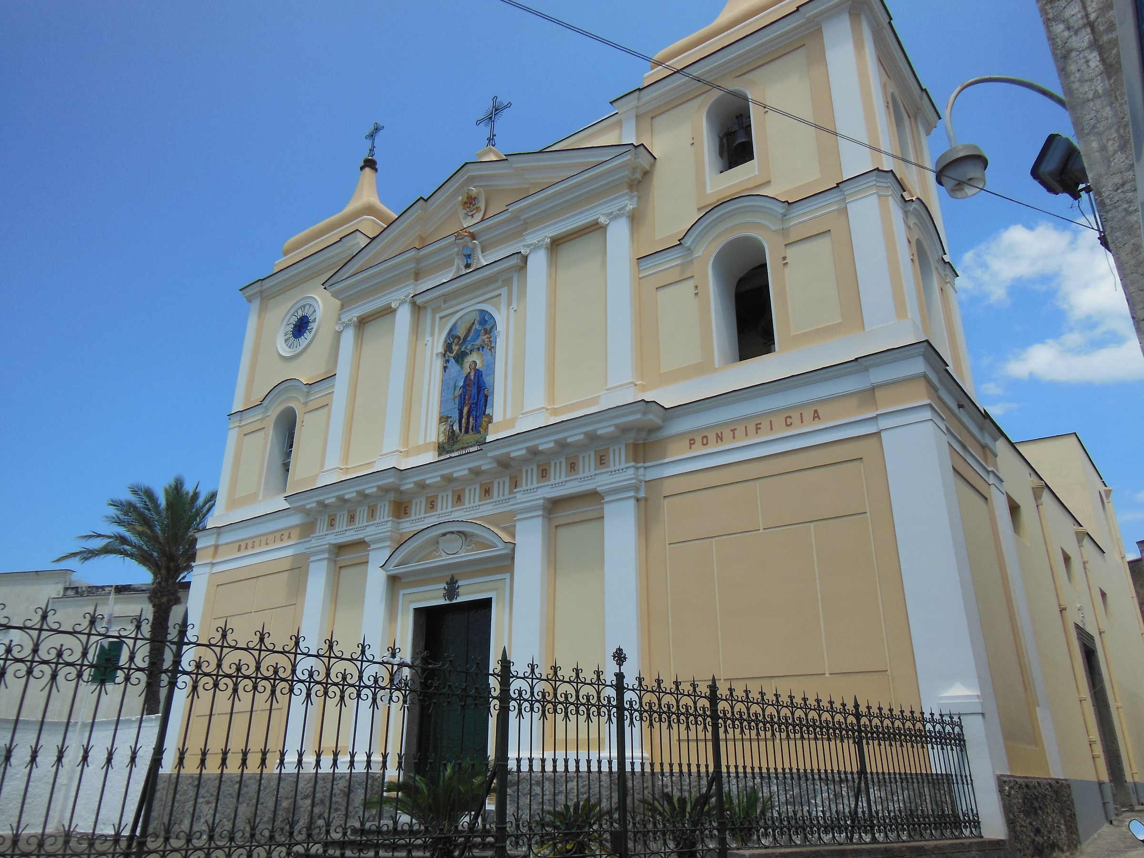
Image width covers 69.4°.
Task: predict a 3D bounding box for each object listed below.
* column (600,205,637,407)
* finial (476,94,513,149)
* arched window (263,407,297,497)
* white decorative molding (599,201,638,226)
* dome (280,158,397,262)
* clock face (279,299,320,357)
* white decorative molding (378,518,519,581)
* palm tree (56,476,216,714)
[{"bbox_3d":[1.075,-2.896,18.581,0.920,5.100,0.280,-15,-27,32],"label":"column"},{"bbox_3d":[-2.369,-9.157,24.614,1.310,1.950,0.150,-15,-27,32],"label":"finial"},{"bbox_3d":[-8.703,0.659,25.089,1.150,2.900,0.450,-15,-27,32],"label":"arched window"},{"bbox_3d":[1.076,-5.049,19.456,0.980,0.440,0.280,-15,-27,32],"label":"white decorative molding"},{"bbox_3d":[-7.679,-8.164,30.646,4.400,4.700,3.700,-15,-27,32],"label":"dome"},{"bbox_3d":[-8.771,-3.303,26.541,2.100,2.100,0.150,-15,-27,32],"label":"clock face"},{"bbox_3d":[-2.808,2.796,19.347,4.100,1.120,0.500,-15,-27,32],"label":"white decorative molding"},{"bbox_3d":[-15.228,6.763,30.994,6.600,11.000,6.600,-15,-27,32],"label":"palm tree"}]

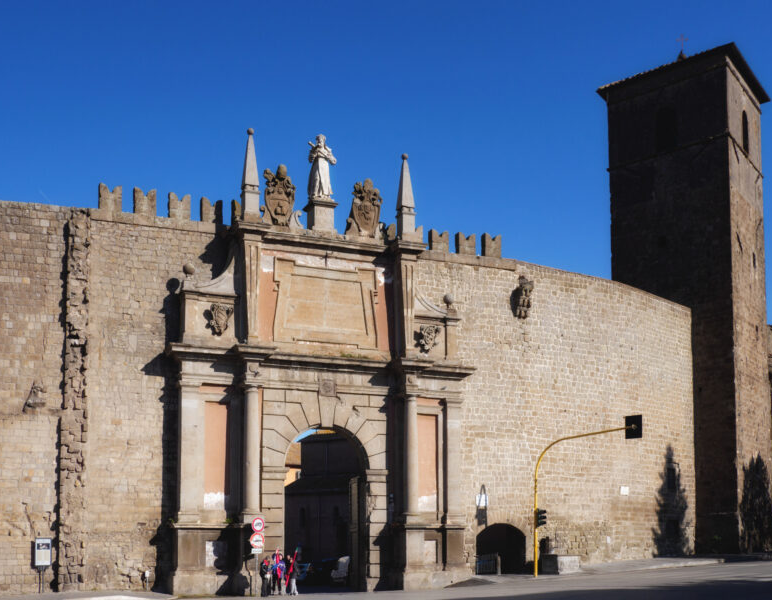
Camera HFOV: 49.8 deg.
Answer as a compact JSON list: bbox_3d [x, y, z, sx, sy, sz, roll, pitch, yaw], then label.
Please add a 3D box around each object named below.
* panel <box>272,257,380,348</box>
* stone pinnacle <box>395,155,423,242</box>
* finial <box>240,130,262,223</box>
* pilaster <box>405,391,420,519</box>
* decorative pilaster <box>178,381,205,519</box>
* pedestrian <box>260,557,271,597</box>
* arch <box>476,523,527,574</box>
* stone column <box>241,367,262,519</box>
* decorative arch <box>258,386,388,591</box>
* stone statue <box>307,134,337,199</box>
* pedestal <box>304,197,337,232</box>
[{"bbox_3d":[-2.738,0.160,39.278,5.198,4.096,0.250,3,-9,-21],"label":"panel"},{"bbox_3d":[1.012,-4.992,40.806,0.750,4.122,0.750,3,-9,-21],"label":"stone pinnacle"},{"bbox_3d":[-6.195,-5.742,38.118,0.740,4.092,0.740,3,-9,-21],"label":"finial"},{"bbox_3d":[1.254,7.275,39.176,0.680,5.596,0.680,0,-8,0],"label":"pilaster"},{"bbox_3d":[-8.422,6.440,35.867,0.950,5.888,0.400,3,-9,-21],"label":"decorative pilaster"},{"bbox_3d":[-5.061,11.632,35.000,0.420,1.650,0.500,-4,-9,25],"label":"pedestrian"},{"bbox_3d":[5.774,12.400,41.614,2.500,2.280,0.800,3,-9,-21],"label":"arch"},{"bbox_3d":[-5.864,6.208,36.567,0.750,6.509,0.750,3,-9,-21],"label":"stone column"},{"bbox_3d":[-2.787,8.545,38.621,5.836,8.908,1.000,3,-9,-21],"label":"decorative arch"},{"bbox_3d":[-3.097,-6.394,39.951,1.199,2.784,0.900,3,-9,-21],"label":"stone statue"},{"bbox_3d":[-3.113,-4.056,39.617,1.268,1.400,1.268,3,-9,-21],"label":"pedestal"}]

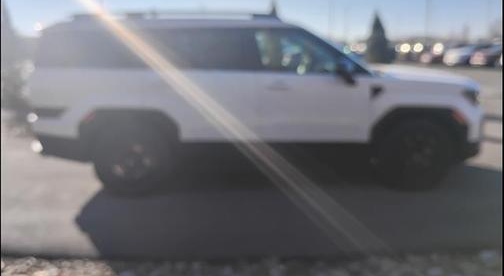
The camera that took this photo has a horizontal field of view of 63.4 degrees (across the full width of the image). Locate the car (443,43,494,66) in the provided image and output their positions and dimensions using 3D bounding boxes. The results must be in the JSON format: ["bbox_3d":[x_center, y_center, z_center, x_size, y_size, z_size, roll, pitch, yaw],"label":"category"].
[{"bbox_3d":[15.665,-6.006,29.500,1.880,1.600,4.600,10,16,39],"label":"car"}]

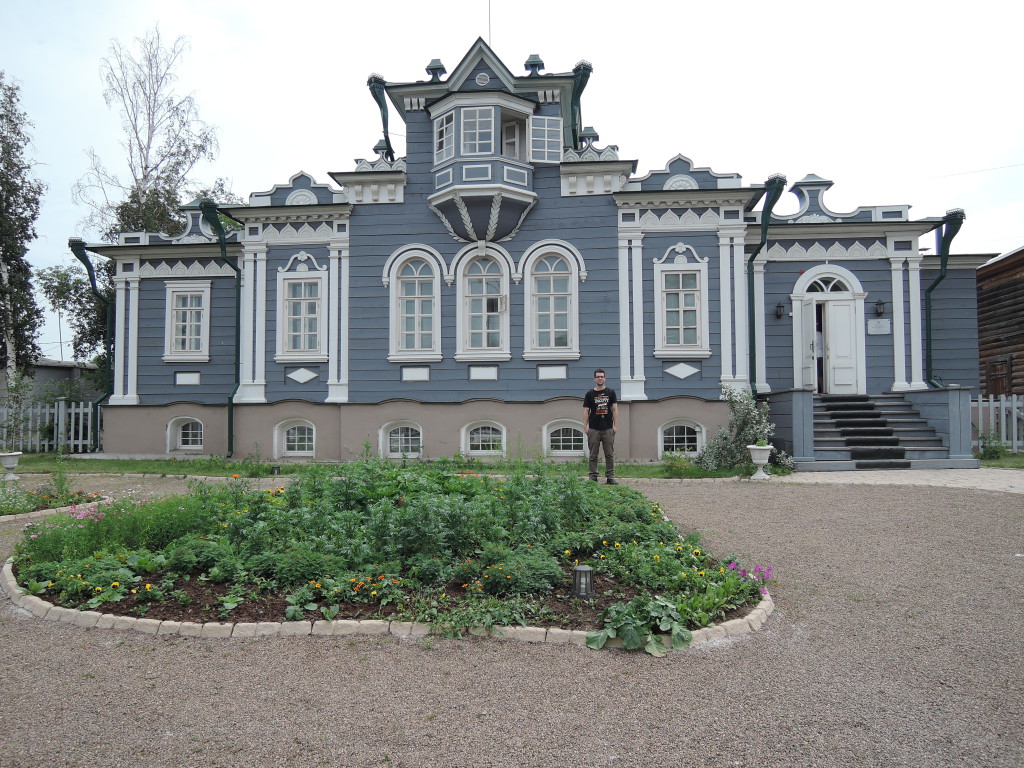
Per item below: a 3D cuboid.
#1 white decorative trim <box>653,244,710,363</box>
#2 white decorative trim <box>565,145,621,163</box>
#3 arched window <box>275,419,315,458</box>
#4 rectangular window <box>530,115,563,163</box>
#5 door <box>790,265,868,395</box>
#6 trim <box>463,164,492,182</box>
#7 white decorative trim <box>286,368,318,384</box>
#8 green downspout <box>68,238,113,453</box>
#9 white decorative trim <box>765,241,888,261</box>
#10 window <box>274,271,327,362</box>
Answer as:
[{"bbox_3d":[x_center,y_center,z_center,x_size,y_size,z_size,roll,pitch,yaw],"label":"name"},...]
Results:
[{"bbox_3d":[3.447,-1.679,14.435,1.162,2.380,0.160,0,-3,5],"label":"white decorative trim"},{"bbox_3d":[1.797,-5.220,16.120,1.297,0.415,0.150,-1,-3,5],"label":"white decorative trim"},{"bbox_3d":[-4.841,1.228,16.064,0.982,0.894,0.320,0,-2,5],"label":"arched window"},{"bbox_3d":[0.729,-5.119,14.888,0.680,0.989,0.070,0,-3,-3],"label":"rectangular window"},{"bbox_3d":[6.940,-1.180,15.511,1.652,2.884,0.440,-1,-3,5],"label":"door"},{"bbox_3d":[-0.755,-4.618,15.581,0.652,0.387,0.060,-1,-3,5],"label":"trim"},{"bbox_3d":[-4.791,-0.180,16.266,0.763,0.360,0.060,-1,-3,5],"label":"white decorative trim"},{"bbox_3d":[-10.936,-0.980,18.425,0.811,5.516,0.720,-1,-3,6],"label":"green downspout"},{"bbox_3d":[6.957,-2.943,15.755,2.647,0.435,0.120,0,-2,5],"label":"white decorative trim"},{"bbox_3d":[-4.730,-1.510,16.082,1.207,2.070,0.200,0,-2,5],"label":"window"}]

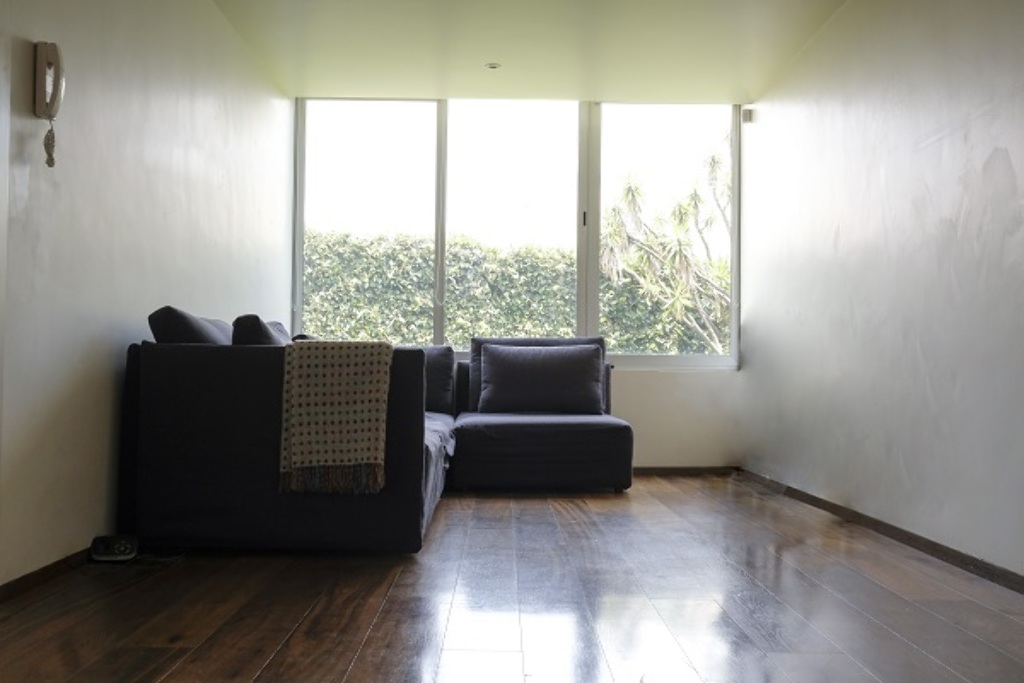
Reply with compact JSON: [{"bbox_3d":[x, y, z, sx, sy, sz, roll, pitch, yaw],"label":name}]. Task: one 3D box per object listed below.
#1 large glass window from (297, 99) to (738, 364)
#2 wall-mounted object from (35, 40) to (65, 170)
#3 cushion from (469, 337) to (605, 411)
[{"bbox_3d":[0.035,-0.725,6.649,2.980,1.750,0.090,1,-2,0],"label":"large glass window"},{"bbox_3d":[-1.377,-0.706,2.986,0.070,0.375,0.085,1,-2,0],"label":"wall-mounted object"},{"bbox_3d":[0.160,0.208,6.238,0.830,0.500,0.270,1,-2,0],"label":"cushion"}]

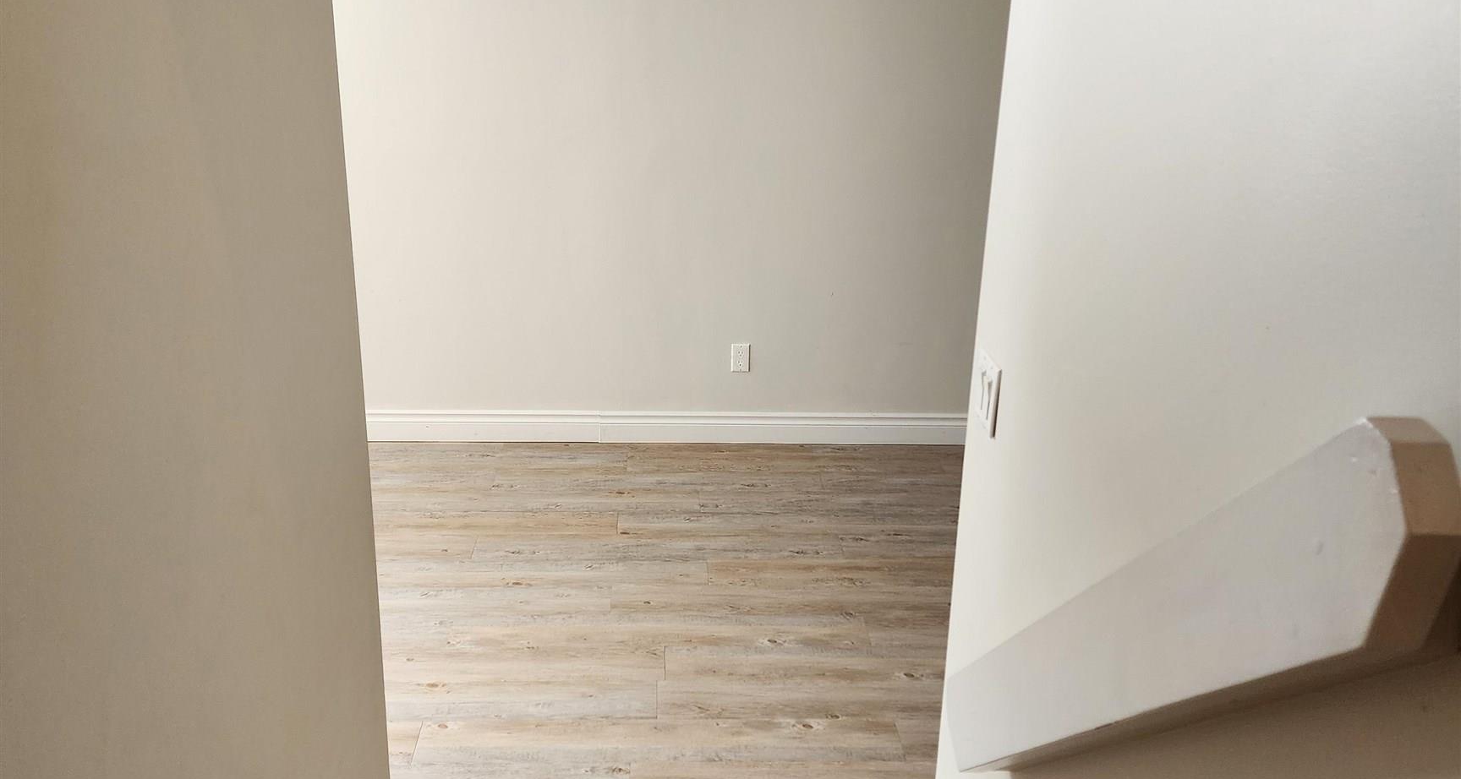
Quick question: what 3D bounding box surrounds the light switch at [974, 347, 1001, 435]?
[{"bbox_3d":[0.404,0.005,2.040,0.011,0.116,0.116,0,20,-4],"label":"light switch"}]

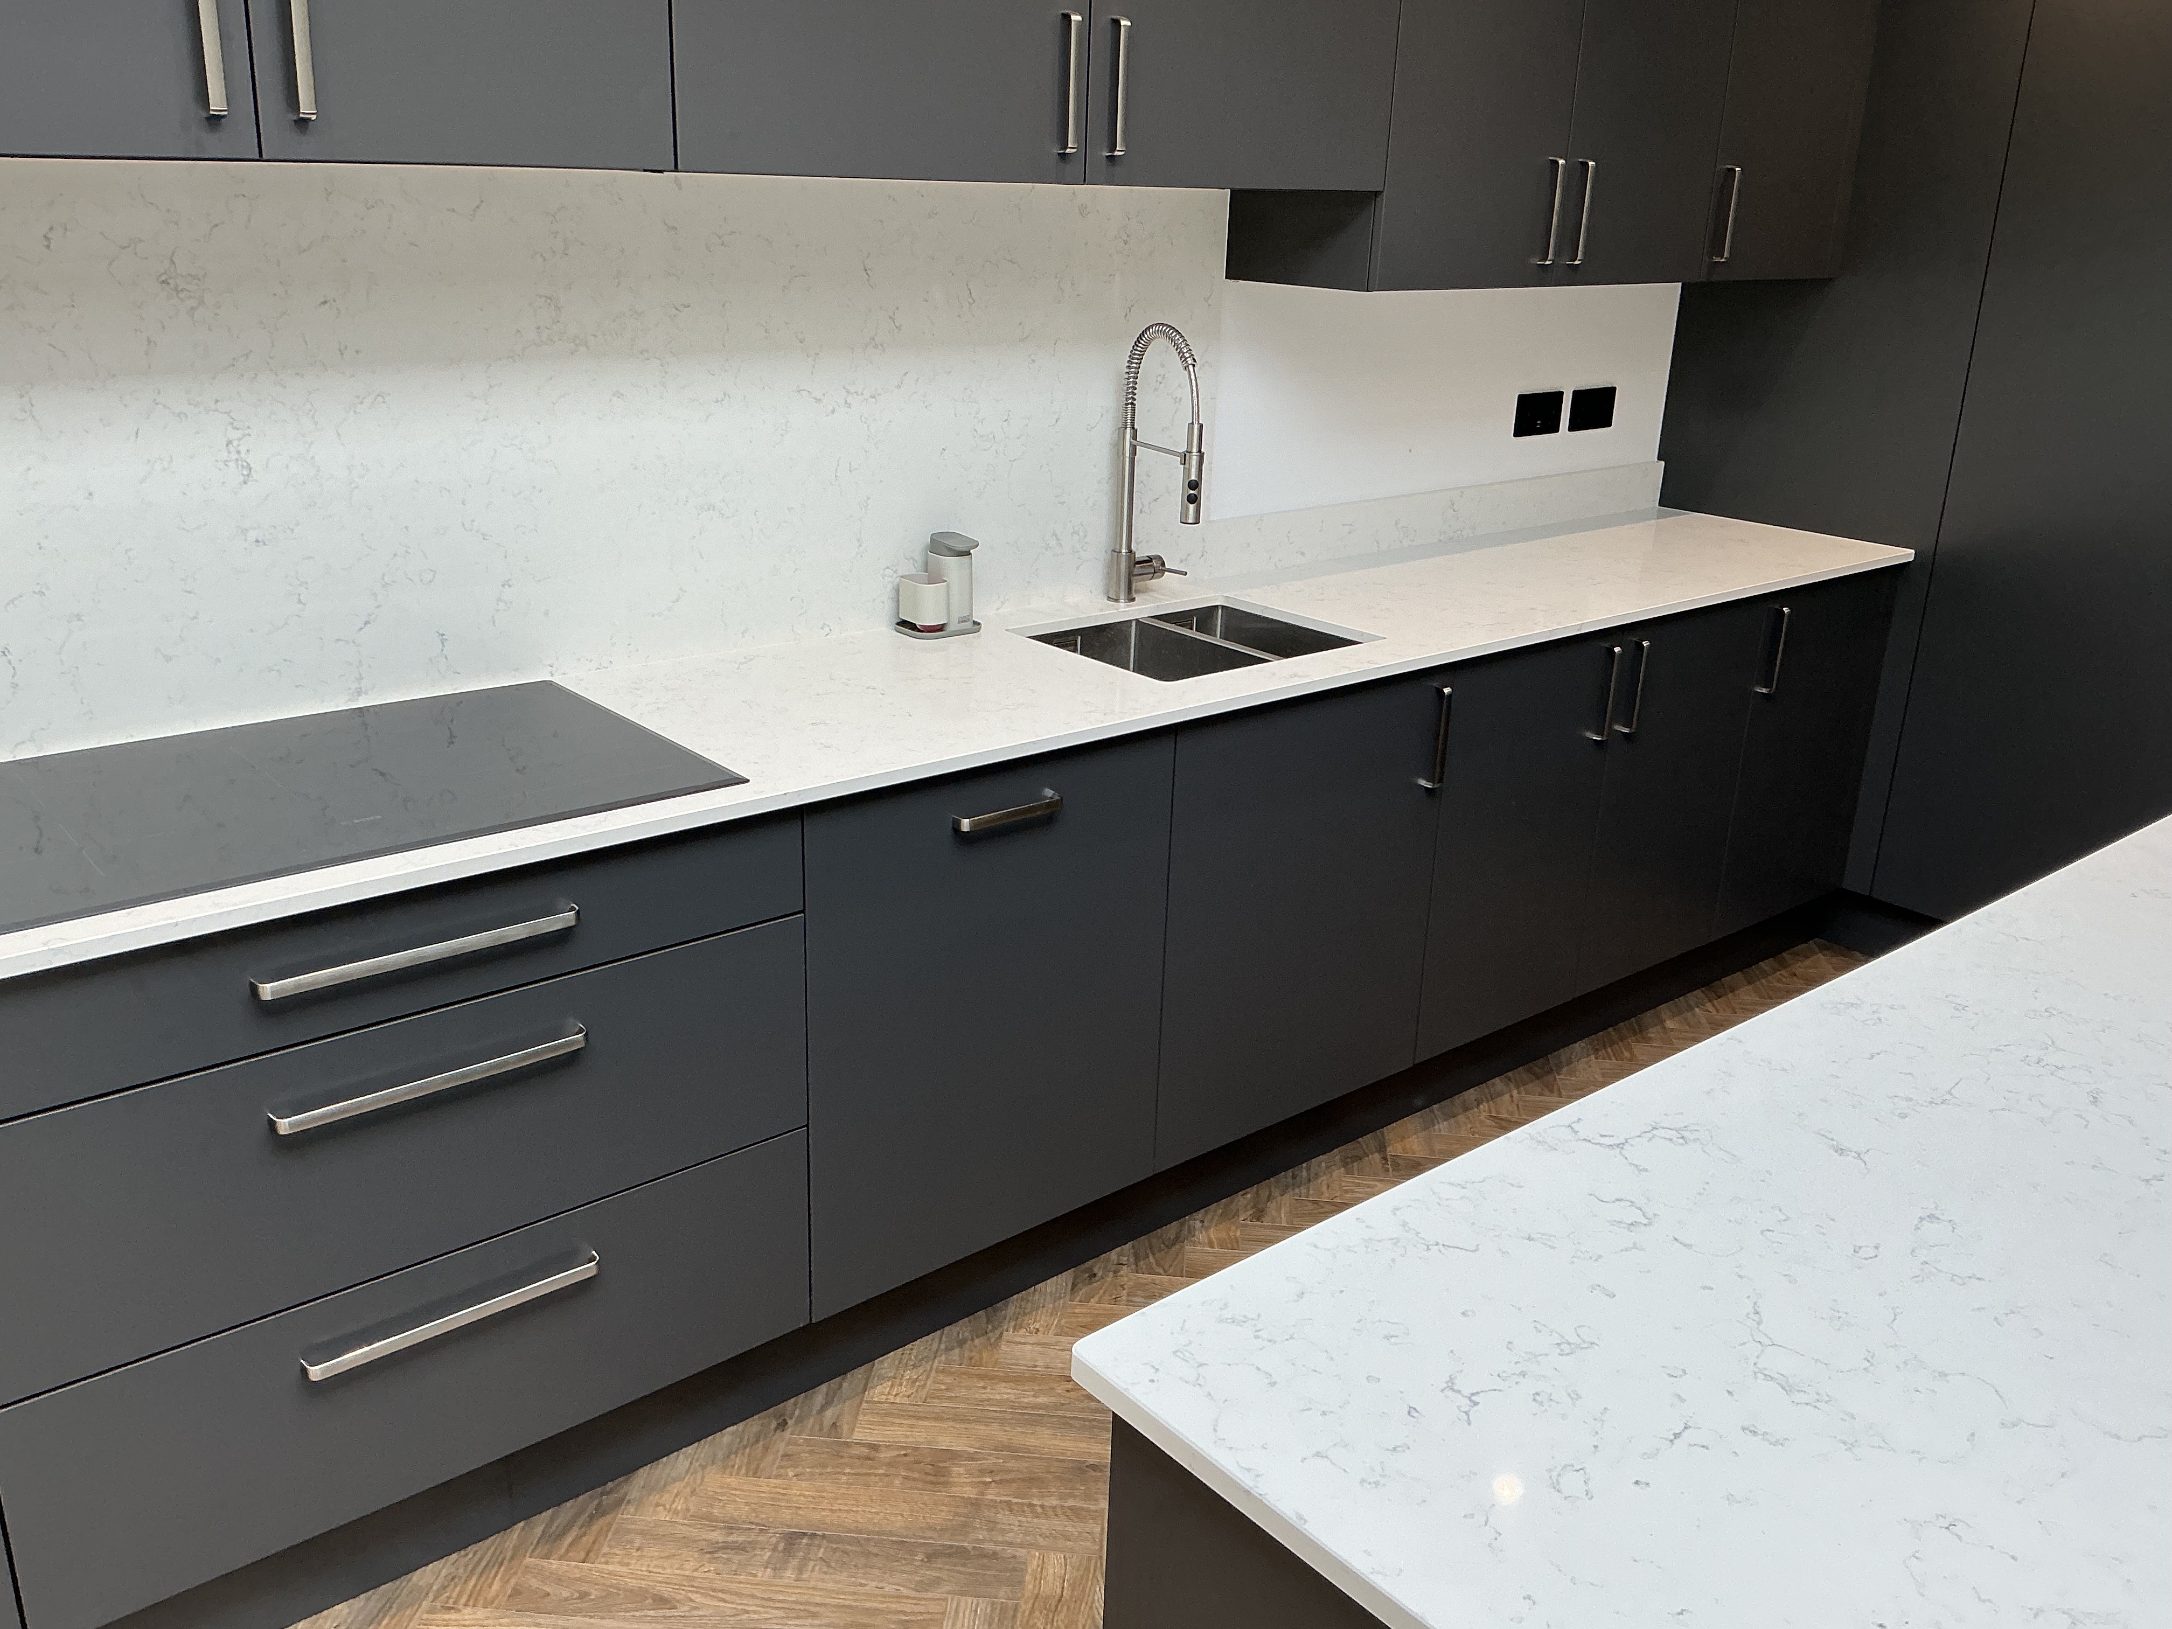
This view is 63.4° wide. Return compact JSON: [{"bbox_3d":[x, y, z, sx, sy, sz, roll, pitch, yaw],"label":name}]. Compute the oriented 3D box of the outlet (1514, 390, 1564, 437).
[{"bbox_3d":[0.962,-0.843,3.705,0.148,0.086,0.011,-14,25,-37],"label":"outlet"}]

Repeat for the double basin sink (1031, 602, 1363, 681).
[{"bbox_3d":[0.173,-0.179,2.818,0.500,0.190,0.400,-14,25,-37],"label":"double basin sink"}]

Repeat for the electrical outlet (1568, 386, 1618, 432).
[{"bbox_3d":[1.108,-0.880,3.820,0.148,0.086,0.011,-14,25,-37],"label":"electrical outlet"}]

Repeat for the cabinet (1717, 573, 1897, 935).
[{"bbox_3d":[1.306,-0.213,3.812,0.510,0.720,0.600,-14,25,-37],"label":"cabinet"}]

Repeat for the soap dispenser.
[{"bbox_3d":[-0.228,-0.363,2.752,0.130,0.152,0.093,-14,25,-37],"label":"soap dispenser"}]

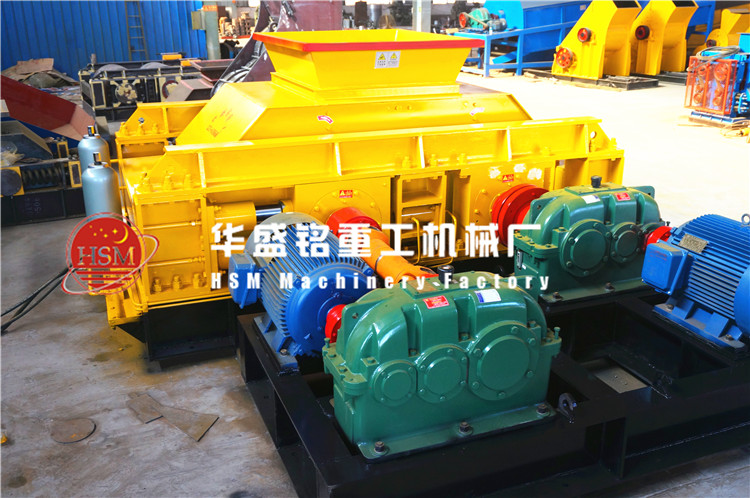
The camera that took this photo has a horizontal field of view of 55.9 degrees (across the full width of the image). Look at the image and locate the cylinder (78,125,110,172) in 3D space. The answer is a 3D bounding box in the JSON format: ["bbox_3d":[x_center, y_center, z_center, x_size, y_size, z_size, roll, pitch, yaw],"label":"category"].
[{"bbox_3d":[-2.138,-0.558,5.450,0.220,0.770,0.220,-8,21,-21],"label":"cylinder"}]

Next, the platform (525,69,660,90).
[{"bbox_3d":[5.362,-4.361,18.033,1.034,0.155,3.689,-11,22,-27],"label":"platform"}]

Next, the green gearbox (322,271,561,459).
[{"bbox_3d":[0.221,0.290,2.273,0.752,0.496,0.376,-7,21,-20],"label":"green gearbox"}]

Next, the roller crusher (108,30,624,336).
[{"bbox_3d":[-0.165,-0.599,4.038,2.688,1.192,1.552,-7,21,-20],"label":"roller crusher"}]

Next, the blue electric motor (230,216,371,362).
[{"bbox_3d":[-0.252,0.142,2.735,0.528,0.440,0.864,-7,21,-20],"label":"blue electric motor"}]

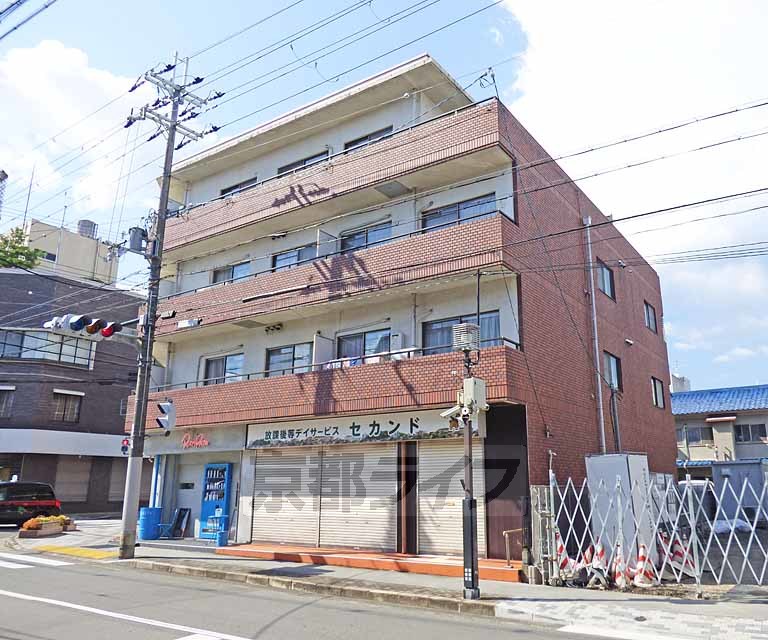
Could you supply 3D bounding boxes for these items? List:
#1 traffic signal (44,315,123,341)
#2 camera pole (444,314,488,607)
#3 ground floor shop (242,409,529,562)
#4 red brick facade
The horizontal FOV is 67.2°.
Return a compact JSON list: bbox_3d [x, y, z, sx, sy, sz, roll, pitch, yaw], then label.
[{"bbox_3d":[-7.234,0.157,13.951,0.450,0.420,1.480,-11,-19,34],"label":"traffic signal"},{"bbox_3d":[1.254,2.113,9.306,0.600,4.349,0.600,-11,-19,34],"label":"camera pole"},{"bbox_3d":[-0.073,4.046,14.452,8.360,3.100,2.200,-11,-19,34],"label":"ground floor shop"},{"bbox_3d":[1.187,1.468,19.124,11.975,7.959,12.762,-11,-19,34],"label":"red brick facade"}]

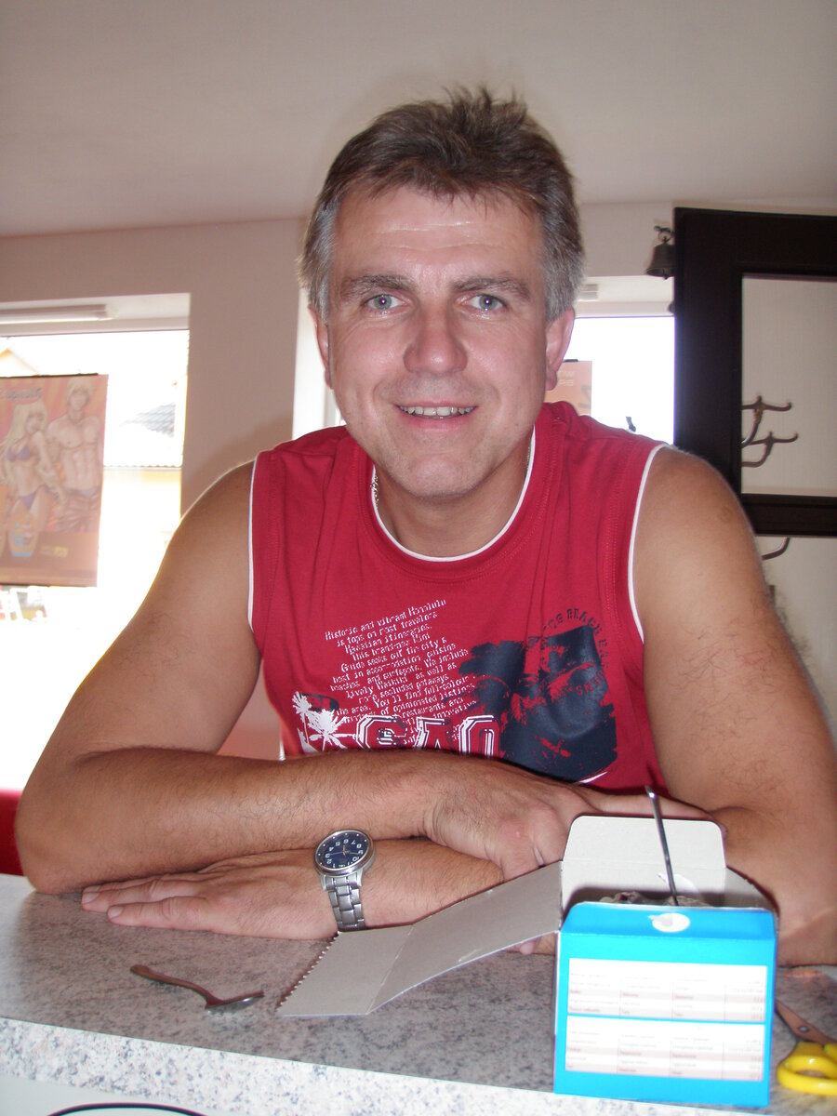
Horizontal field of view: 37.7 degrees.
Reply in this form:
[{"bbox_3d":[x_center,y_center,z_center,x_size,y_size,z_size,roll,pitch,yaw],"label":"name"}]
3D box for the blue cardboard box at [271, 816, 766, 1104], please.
[{"bbox_3d":[0.053,0.190,0.620,0.219,0.096,0.161,1,-3,7],"label":"blue cardboard box"}]

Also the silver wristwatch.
[{"bbox_3d":[-0.041,0.213,0.812,0.042,0.054,0.063,-13,30,13],"label":"silver wristwatch"}]

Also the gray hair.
[{"bbox_3d":[0.017,-0.233,0.883,0.195,0.190,0.195,1,-3,1],"label":"gray hair"}]

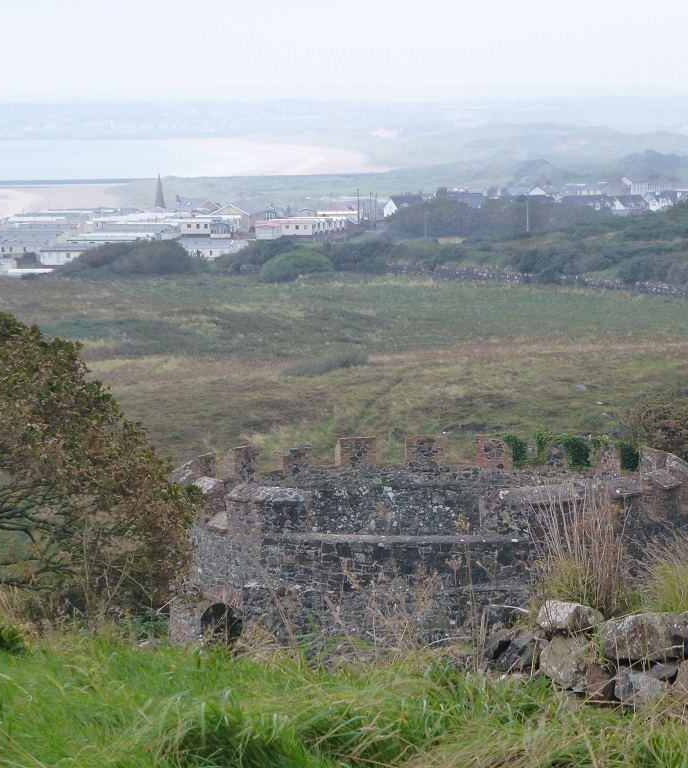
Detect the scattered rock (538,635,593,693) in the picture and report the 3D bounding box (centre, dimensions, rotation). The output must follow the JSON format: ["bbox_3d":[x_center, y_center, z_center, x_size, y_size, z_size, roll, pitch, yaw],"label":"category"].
[{"bbox_3d":[1.022,1.290,14.200,0.249,0.260,0.212,0,5,0],"label":"scattered rock"}]

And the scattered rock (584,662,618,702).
[{"bbox_3d":[1.188,1.378,14.200,0.157,0.179,0.157,0,5,0],"label":"scattered rock"}]

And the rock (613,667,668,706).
[{"bbox_3d":[1.191,1.215,12.319,0.216,0.148,0.172,0,5,0],"label":"rock"}]

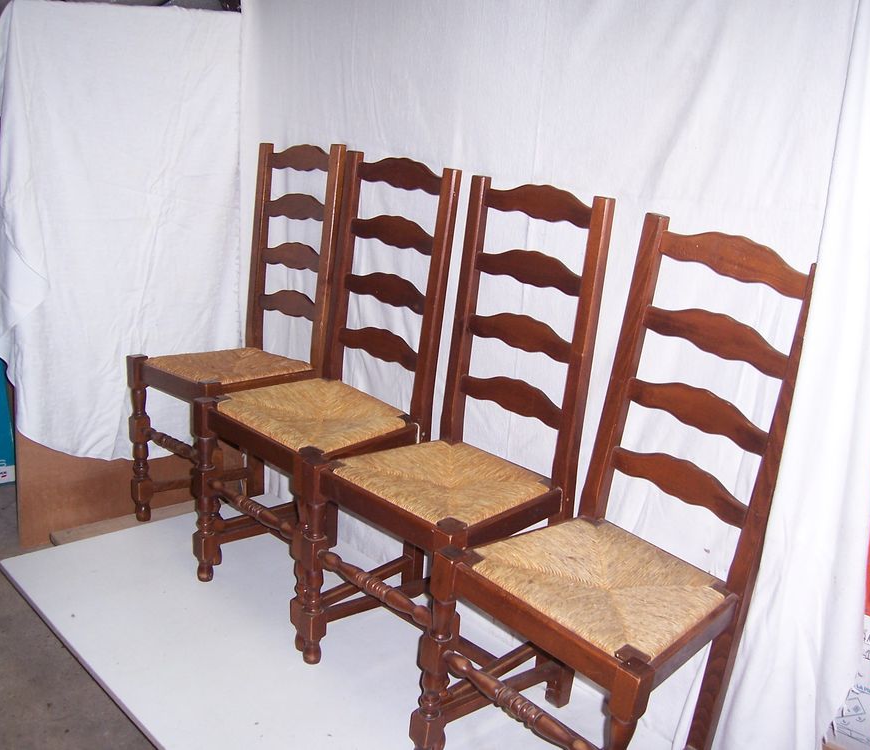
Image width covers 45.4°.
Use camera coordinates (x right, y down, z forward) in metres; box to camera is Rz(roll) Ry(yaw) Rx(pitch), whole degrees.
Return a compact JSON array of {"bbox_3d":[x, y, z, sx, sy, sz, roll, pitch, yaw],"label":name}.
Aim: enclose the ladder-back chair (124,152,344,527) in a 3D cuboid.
[{"bbox_3d":[-0.527,-0.090,2.789,0.435,1.039,0.433,-9,16,-41],"label":"ladder-back chair"}]

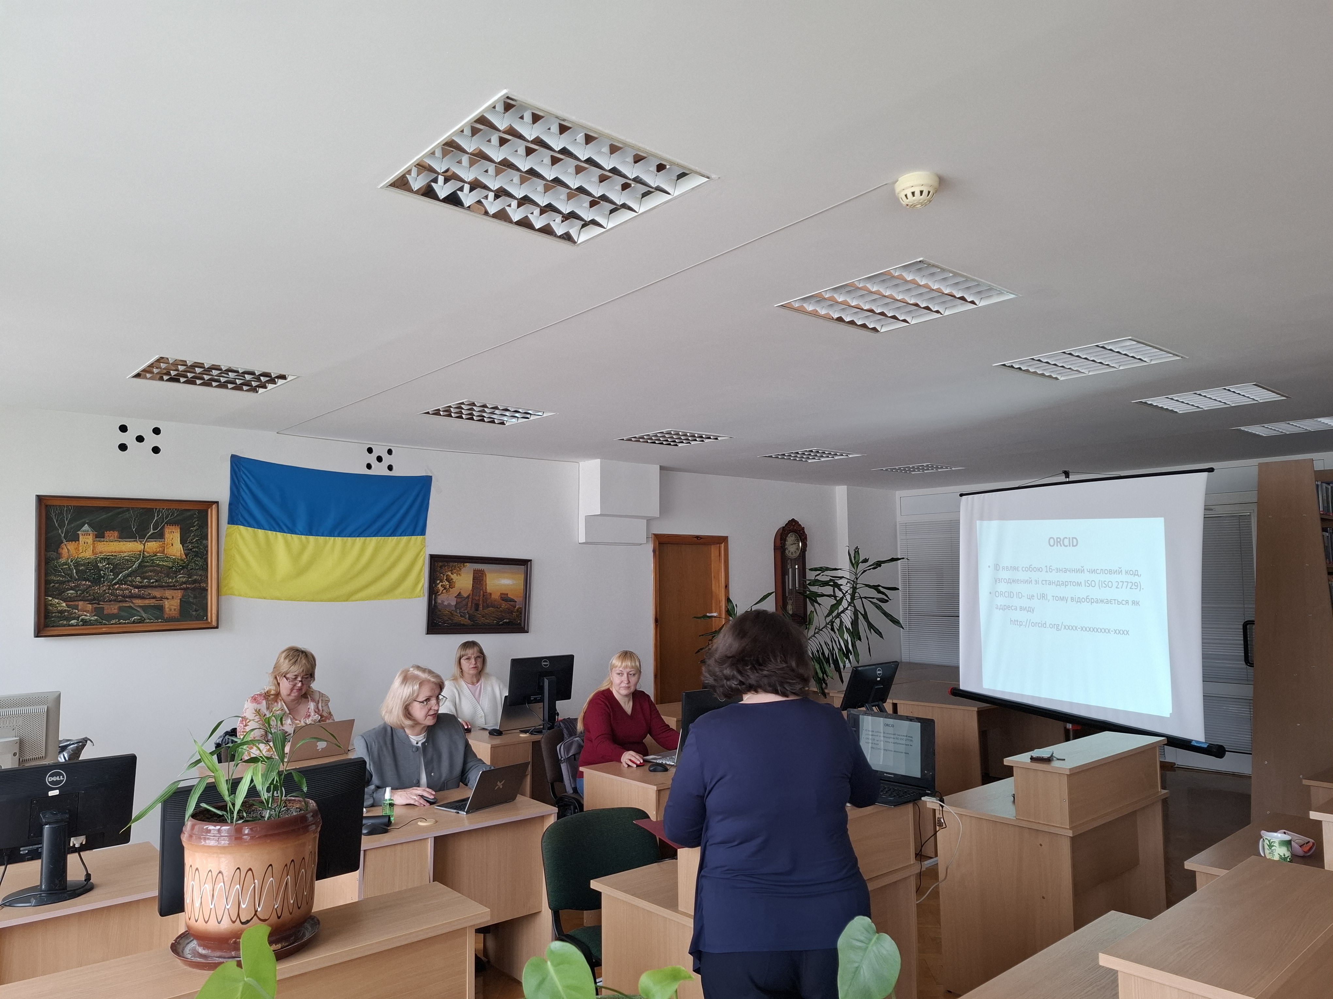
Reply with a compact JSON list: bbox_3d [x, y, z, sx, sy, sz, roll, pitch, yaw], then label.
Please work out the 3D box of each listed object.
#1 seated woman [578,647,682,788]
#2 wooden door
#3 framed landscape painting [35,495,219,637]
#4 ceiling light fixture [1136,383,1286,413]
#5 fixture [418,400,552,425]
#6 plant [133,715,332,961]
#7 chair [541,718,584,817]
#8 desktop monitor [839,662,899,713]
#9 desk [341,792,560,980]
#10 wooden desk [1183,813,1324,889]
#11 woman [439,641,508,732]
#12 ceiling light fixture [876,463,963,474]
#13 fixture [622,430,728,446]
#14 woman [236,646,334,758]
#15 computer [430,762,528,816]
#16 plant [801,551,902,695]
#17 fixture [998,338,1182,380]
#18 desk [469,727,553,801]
[{"bbox_3d":[-0.197,1.500,4.869,0.540,1.280,0.760,3,-6,-31],"label":"seated woman"},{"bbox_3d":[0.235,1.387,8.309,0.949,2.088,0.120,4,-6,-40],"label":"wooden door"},{"bbox_3d":[-3.269,0.406,5.424,0.973,0.817,0.050,4,-6,-41],"label":"framed landscape painting"},{"bbox_3d":[3.065,-0.581,4.983,0.610,0.070,0.610,4,-6,-40],"label":"ceiling light fixture"},{"bbox_3d":[-1.085,-0.542,5.387,0.605,0.060,0.605,4,-6,-41],"label":"fixture"},{"bbox_3d":[-0.850,0.657,1.777,0.393,0.434,0.373,4,-6,-41],"label":"plant"},{"bbox_3d":[-0.374,1.735,5.057,0.540,0.860,0.580,3,-6,-33],"label":"chair"},{"bbox_3d":[1.317,1.256,5.702,0.485,0.380,0.200,4,-6,-40],"label":"desktop monitor"},{"bbox_3d":[-0.958,1.652,3.570,0.836,0.759,0.603,4,-6,-40],"label":"desk"},{"bbox_3d":[2.308,1.601,3.023,0.960,0.755,0.600,4,-6,-40],"label":"wooden desk"},{"bbox_3d":[-1.192,1.571,5.797,0.524,1.270,0.726,3,-6,-29],"label":"woman"},{"bbox_3d":[2.374,-0.306,8.316,0.605,0.060,0.605,4,-6,-41],"label":"ceiling light fixture"},{"bbox_3d":[0.065,-0.453,6.327,0.606,0.070,0.606,4,-6,-40],"label":"fixture"},{"bbox_3d":[-2.090,1.478,4.897,0.544,1.311,0.726,4,-7,-43],"label":"woman"},{"bbox_3d":[-0.788,1.228,3.824,0.290,0.195,0.295,-4,-6,37],"label":"computer"},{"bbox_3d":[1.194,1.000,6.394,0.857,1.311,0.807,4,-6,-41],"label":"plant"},{"bbox_3d":[1.945,-0.654,4.066,0.606,0.070,0.606,4,-6,-40],"label":"fixture"},{"bbox_3d":[-0.847,1.801,5.453,0.877,0.751,0.605,4,-6,-41],"label":"desk"}]

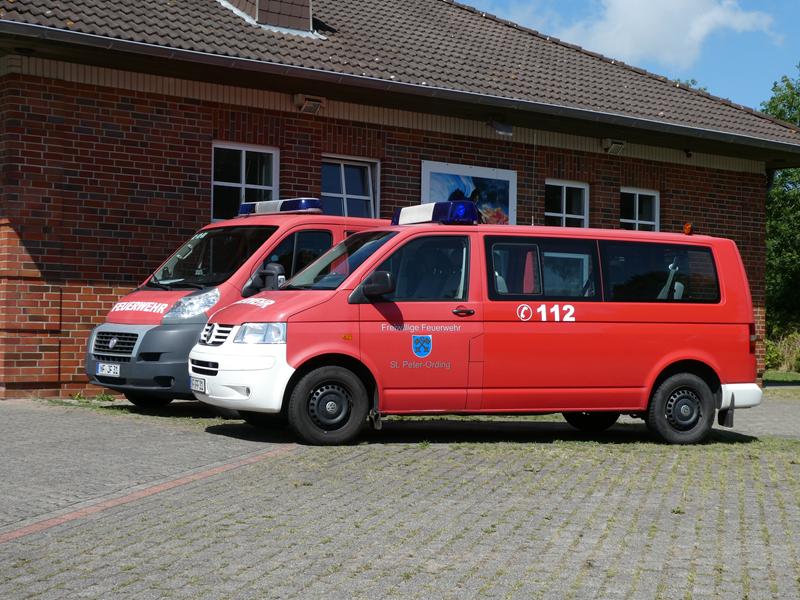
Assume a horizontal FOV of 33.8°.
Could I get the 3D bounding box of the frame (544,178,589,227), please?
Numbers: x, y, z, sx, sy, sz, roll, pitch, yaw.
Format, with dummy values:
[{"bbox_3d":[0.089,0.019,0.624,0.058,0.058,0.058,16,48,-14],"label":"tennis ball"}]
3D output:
[{"bbox_3d":[2.480,-1.265,19.965,1.010,1.030,0.100,2,-1,-37],"label":"frame"}]

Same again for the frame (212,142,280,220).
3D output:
[{"bbox_3d":[-1.973,-1.418,16.610,1.010,1.030,0.100,2,-1,-37],"label":"frame"}]

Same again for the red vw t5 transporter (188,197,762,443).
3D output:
[{"bbox_3d":[0.751,0.217,12.153,5.290,2.110,1.950,2,-1,-22],"label":"red vw t5 transporter"}]

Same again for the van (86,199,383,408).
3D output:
[{"bbox_3d":[-0.944,0.092,14.826,5.000,2.340,2.090,2,-1,-38],"label":"van"}]

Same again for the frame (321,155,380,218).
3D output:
[{"bbox_3d":[-0.701,-1.374,17.568,1.010,1.030,0.100,2,-1,-37],"label":"frame"}]

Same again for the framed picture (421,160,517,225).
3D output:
[{"bbox_3d":[1.025,-1.307,18.621,1.770,1.180,0.050,2,-3,-37],"label":"framed picture"}]

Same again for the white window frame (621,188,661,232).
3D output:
[{"bbox_3d":[3.758,-1.222,20.928,1.010,1.030,0.100,2,-1,-37],"label":"white window frame"}]

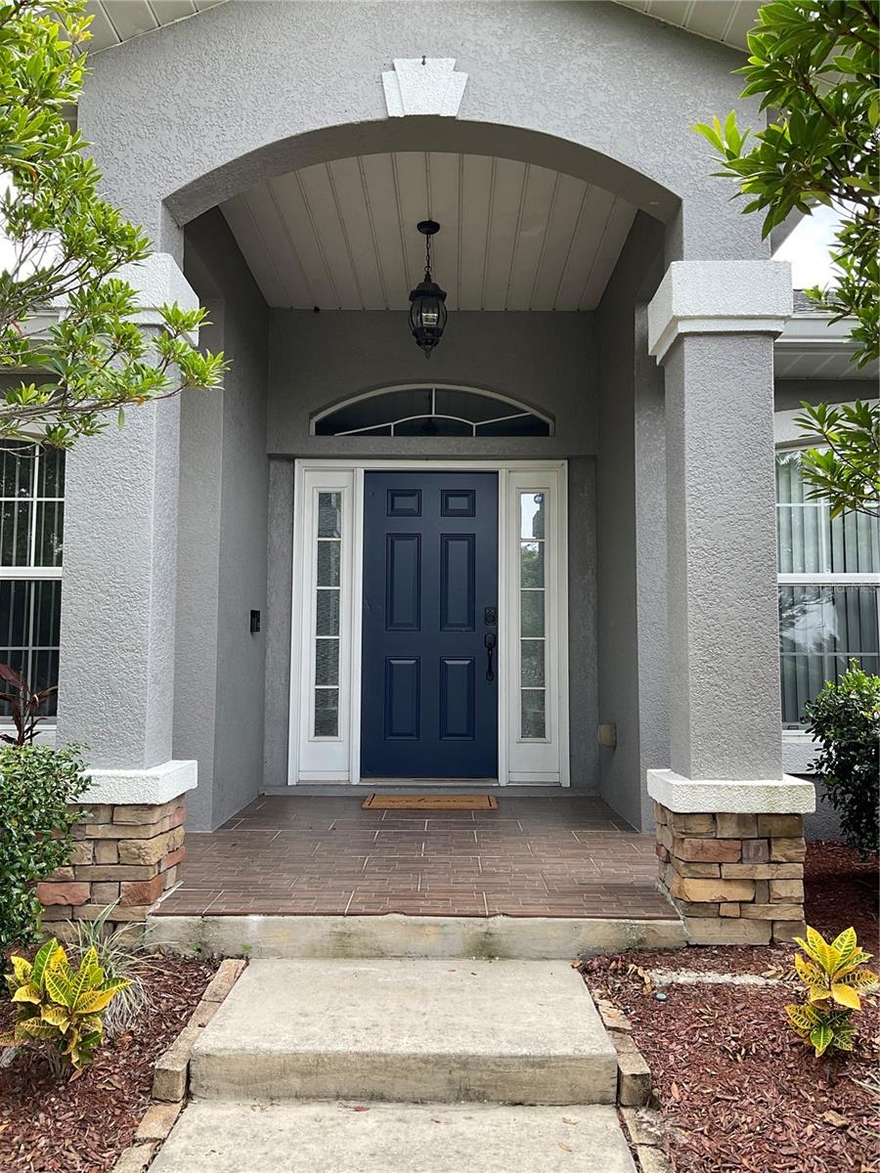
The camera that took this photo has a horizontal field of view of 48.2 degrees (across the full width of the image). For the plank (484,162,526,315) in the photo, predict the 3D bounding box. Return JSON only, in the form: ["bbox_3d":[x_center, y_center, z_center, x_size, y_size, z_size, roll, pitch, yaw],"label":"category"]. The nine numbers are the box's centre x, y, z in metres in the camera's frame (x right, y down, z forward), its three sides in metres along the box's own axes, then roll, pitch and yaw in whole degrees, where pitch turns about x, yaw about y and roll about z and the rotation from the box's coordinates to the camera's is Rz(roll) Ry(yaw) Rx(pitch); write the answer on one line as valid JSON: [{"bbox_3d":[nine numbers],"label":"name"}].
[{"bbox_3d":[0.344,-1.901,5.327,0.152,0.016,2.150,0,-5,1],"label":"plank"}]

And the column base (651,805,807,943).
[{"bbox_3d":[1.026,1.002,3.532,0.430,0.445,0.450,0,-5,1],"label":"column base"}]

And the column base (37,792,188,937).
[{"bbox_3d":[-1.186,0.989,3.571,0.430,0.450,0.450,0,-5,1],"label":"column base"}]

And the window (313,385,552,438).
[{"bbox_3d":[-0.048,-1.131,6.488,1.585,0.380,0.080,0,-5,1],"label":"window"}]

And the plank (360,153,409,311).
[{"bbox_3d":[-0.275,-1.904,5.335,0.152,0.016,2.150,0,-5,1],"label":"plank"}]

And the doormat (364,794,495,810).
[{"bbox_3d":[-0.053,1.306,5.958,0.790,0.015,0.510,0,-5,1],"label":"doormat"}]

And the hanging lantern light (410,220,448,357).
[{"bbox_3d":[-0.062,-1.551,5.150,0.195,0.722,0.195,0,-5,1],"label":"hanging lantern light"}]

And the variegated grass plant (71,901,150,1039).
[{"bbox_3d":[-0.938,1.067,2.848,0.290,0.310,0.310,0,-5,1],"label":"variegated grass plant"}]

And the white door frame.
[{"bbox_3d":[-0.063,0.228,6.427,1.795,2.120,0.140,0,-5,1],"label":"white door frame"}]

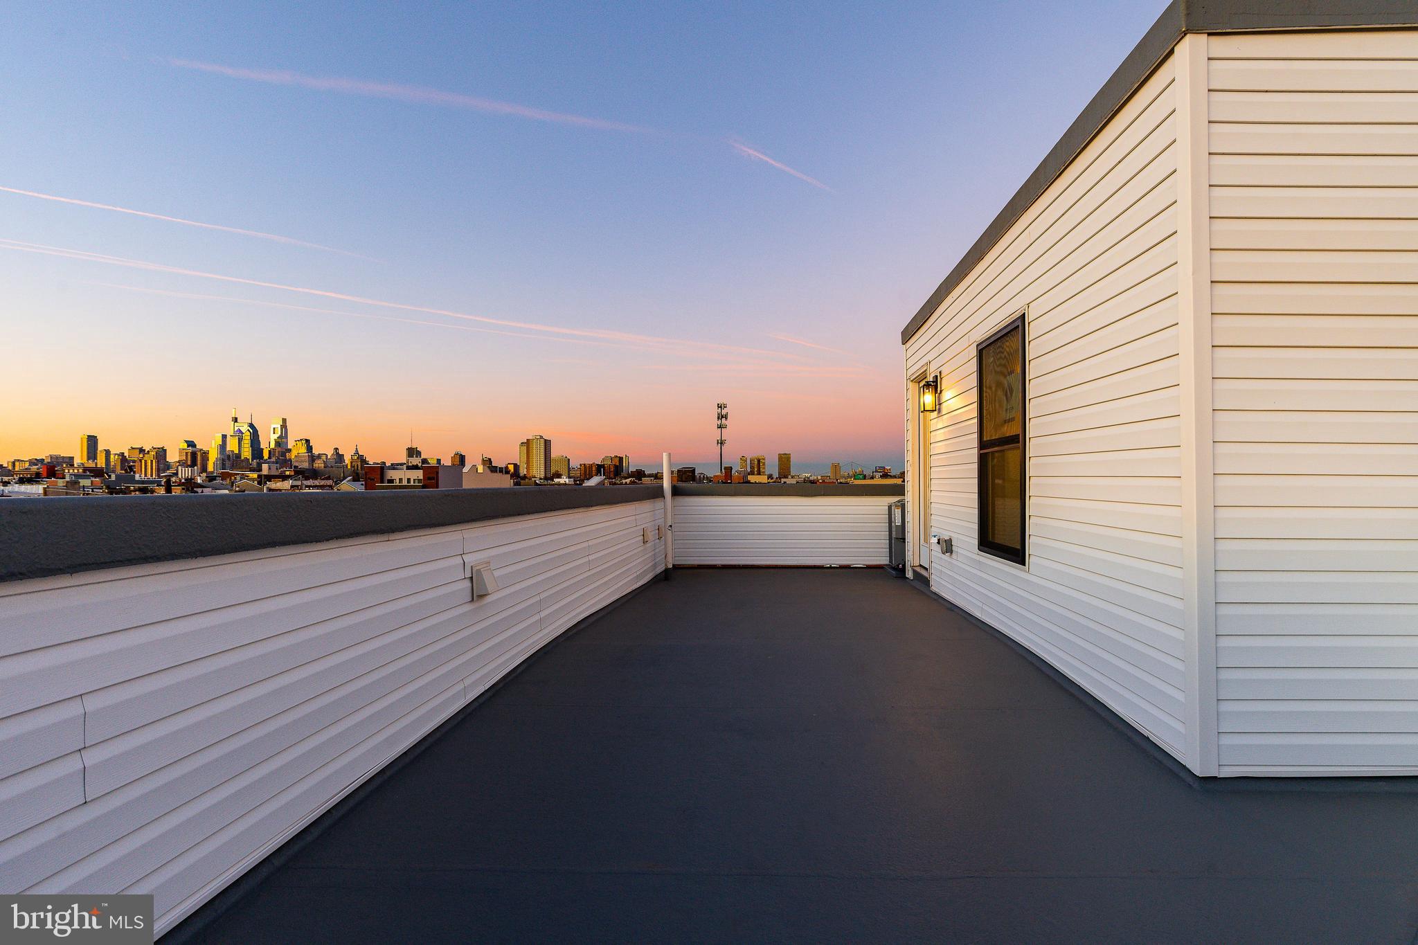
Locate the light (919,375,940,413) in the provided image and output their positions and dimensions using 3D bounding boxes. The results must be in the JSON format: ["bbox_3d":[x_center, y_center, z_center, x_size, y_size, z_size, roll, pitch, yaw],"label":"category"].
[{"bbox_3d":[2.030,-0.726,5.822,0.150,0.345,0.130,0,-1,6],"label":"light"}]

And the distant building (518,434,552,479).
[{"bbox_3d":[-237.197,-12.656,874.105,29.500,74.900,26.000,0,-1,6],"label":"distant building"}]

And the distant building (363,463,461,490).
[{"bbox_3d":[-49.736,5.889,107.450,13.100,13.800,9.000,0,-1,6],"label":"distant building"}]

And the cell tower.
[{"bbox_3d":[4.806,-4.629,210.804,3.700,37.300,3.700,0,-1,6],"label":"cell tower"}]

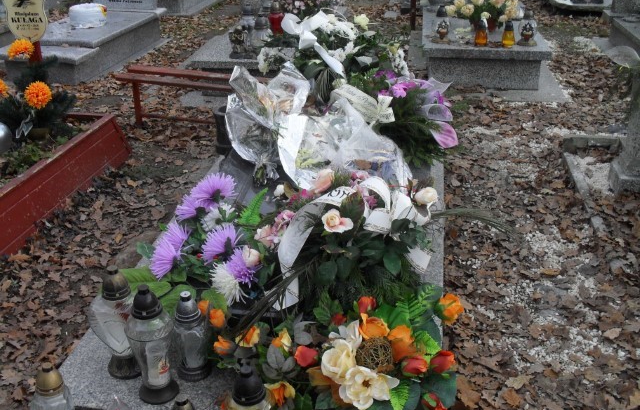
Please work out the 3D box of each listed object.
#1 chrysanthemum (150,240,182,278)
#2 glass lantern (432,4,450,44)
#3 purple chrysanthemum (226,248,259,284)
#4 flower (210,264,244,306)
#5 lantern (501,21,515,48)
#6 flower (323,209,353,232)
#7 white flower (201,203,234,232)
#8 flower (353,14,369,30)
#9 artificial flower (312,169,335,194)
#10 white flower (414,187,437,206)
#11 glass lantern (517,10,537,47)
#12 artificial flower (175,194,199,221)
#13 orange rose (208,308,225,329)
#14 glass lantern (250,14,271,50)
[{"bbox_3d":[-0.480,0.170,2.023,0.085,0.120,0.110,-9,28,-18],"label":"chrysanthemum"},{"bbox_3d":[0.912,-1.344,4.798,0.130,0.254,0.130,4,27,9],"label":"glass lantern"},{"bbox_3d":[-0.248,0.196,2.100,0.105,0.085,0.095,4,27,9],"label":"purple chrysanthemum"},{"bbox_3d":[-0.277,0.238,1.934,0.105,0.105,0.090,9,28,18],"label":"flower"},{"bbox_3d":[1.201,-1.092,4.145,0.085,0.180,0.085,0,27,0],"label":"lantern"},{"bbox_3d":[0.053,0.050,1.972,0.090,0.065,0.070,0,27,0],"label":"flower"},{"bbox_3d":[-0.372,0.045,2.350,0.112,0.075,0.095,4,27,9],"label":"white flower"},{"bbox_3d":[0.218,-0.986,3.477,0.080,0.070,0.070,0,27,0],"label":"flower"},{"bbox_3d":[0.012,-0.083,2.277,0.075,0.075,0.075,0,27,0],"label":"artificial flower"},{"bbox_3d":[0.354,-0.028,2.148,0.080,0.055,0.065,0,27,0],"label":"white flower"},{"bbox_3d":[1.538,-1.305,4.742,0.135,0.234,0.135,4,27,9],"label":"glass lantern"},{"bbox_3d":[-0.466,0.009,2.274,0.080,0.095,0.100,-9,28,-18],"label":"artificial flower"},{"bbox_3d":[-0.317,0.347,1.980,0.047,0.054,0.047,0,27,0],"label":"orange rose"},{"bbox_3d":[-0.438,-1.291,4.791,0.123,0.219,0.123,4,27,9],"label":"glass lantern"}]

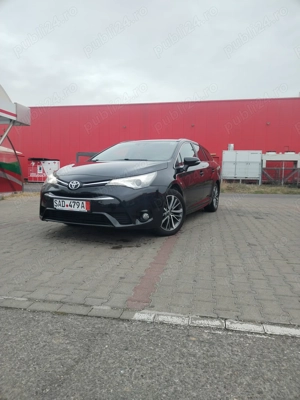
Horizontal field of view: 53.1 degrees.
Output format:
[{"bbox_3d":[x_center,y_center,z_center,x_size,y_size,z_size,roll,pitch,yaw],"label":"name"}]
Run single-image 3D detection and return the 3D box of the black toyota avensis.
[{"bbox_3d":[0.094,-0.390,5.682,1.860,1.480,4.800,3,6,25],"label":"black toyota avensis"}]

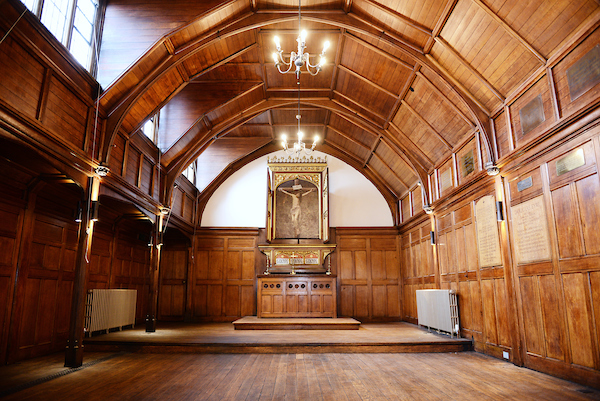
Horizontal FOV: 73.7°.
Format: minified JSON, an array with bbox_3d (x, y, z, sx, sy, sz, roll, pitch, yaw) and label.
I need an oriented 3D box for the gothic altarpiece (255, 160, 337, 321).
[{"bbox_3d":[-0.062,0.930,10.931,2.112,4.360,0.678,0,-13,-1],"label":"gothic altarpiece"}]

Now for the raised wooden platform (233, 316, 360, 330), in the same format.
[{"bbox_3d":[-0.072,2.942,9.641,2.746,0.148,2.306,0,-13,-1],"label":"raised wooden platform"}]

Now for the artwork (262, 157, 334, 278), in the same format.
[{"bbox_3d":[-0.066,0.418,11.097,2.050,3.289,0.590,0,-13,-1],"label":"artwork"}]

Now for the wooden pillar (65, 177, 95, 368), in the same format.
[{"bbox_3d":[-2.824,0.875,5.289,0.202,2.471,0.202,0,-13,-1],"label":"wooden pillar"}]

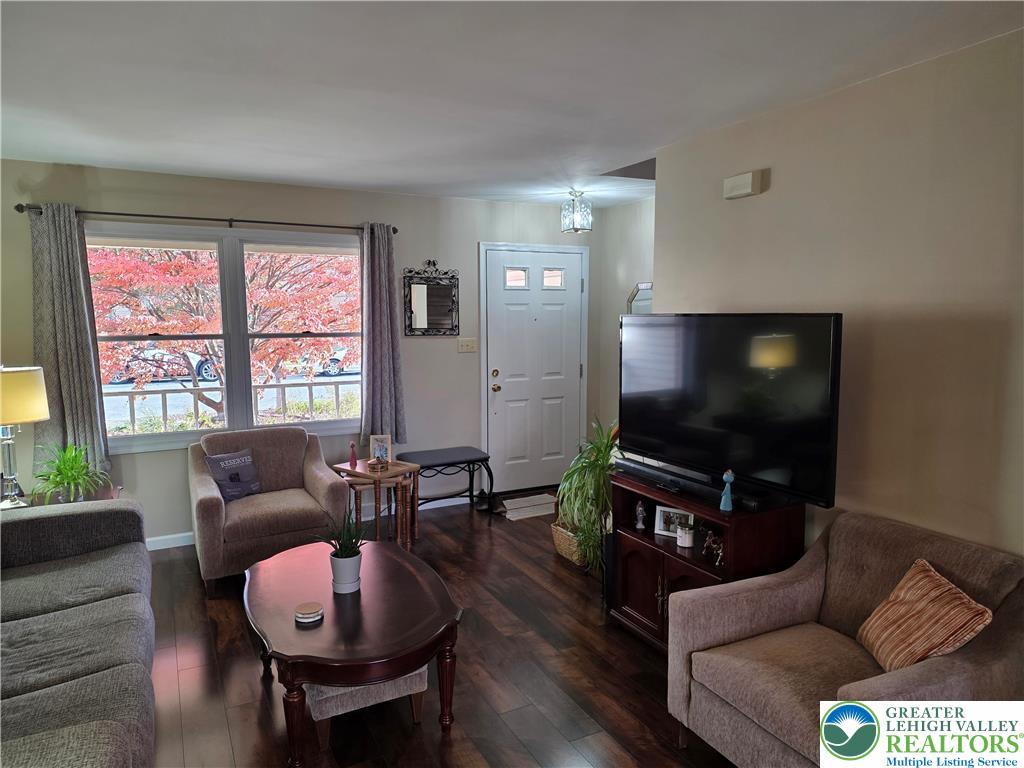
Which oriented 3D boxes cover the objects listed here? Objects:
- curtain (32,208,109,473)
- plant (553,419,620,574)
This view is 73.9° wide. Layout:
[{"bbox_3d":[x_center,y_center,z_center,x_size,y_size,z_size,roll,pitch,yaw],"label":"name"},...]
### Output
[{"bbox_3d":[-2.694,-0.261,4.117,0.378,1.622,0.129,-3,6,-27],"label":"curtain"},{"bbox_3d":[0.500,0.675,4.229,0.438,0.876,0.418,-3,6,-27],"label":"plant"}]

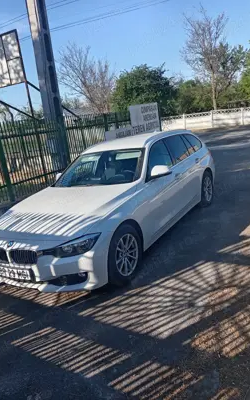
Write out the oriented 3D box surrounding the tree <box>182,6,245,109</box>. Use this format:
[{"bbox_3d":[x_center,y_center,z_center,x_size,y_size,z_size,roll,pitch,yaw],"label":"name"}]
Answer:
[{"bbox_3d":[7.389,-11.047,26.155,5.000,9.320,4.800,-4,15,17],"label":"tree"}]

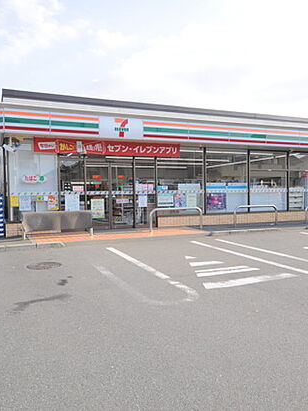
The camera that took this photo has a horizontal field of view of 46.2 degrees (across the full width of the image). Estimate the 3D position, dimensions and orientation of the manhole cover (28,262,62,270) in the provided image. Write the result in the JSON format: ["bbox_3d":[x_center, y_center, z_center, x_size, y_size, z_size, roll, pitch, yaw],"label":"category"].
[{"bbox_3d":[-1.930,1.071,6.365,0.620,0.030,0.620,-2,3,-24],"label":"manhole cover"}]

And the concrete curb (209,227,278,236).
[{"bbox_3d":[2.754,0.759,10.693,2.720,0.100,0.160,-2,3,-24],"label":"concrete curb"}]

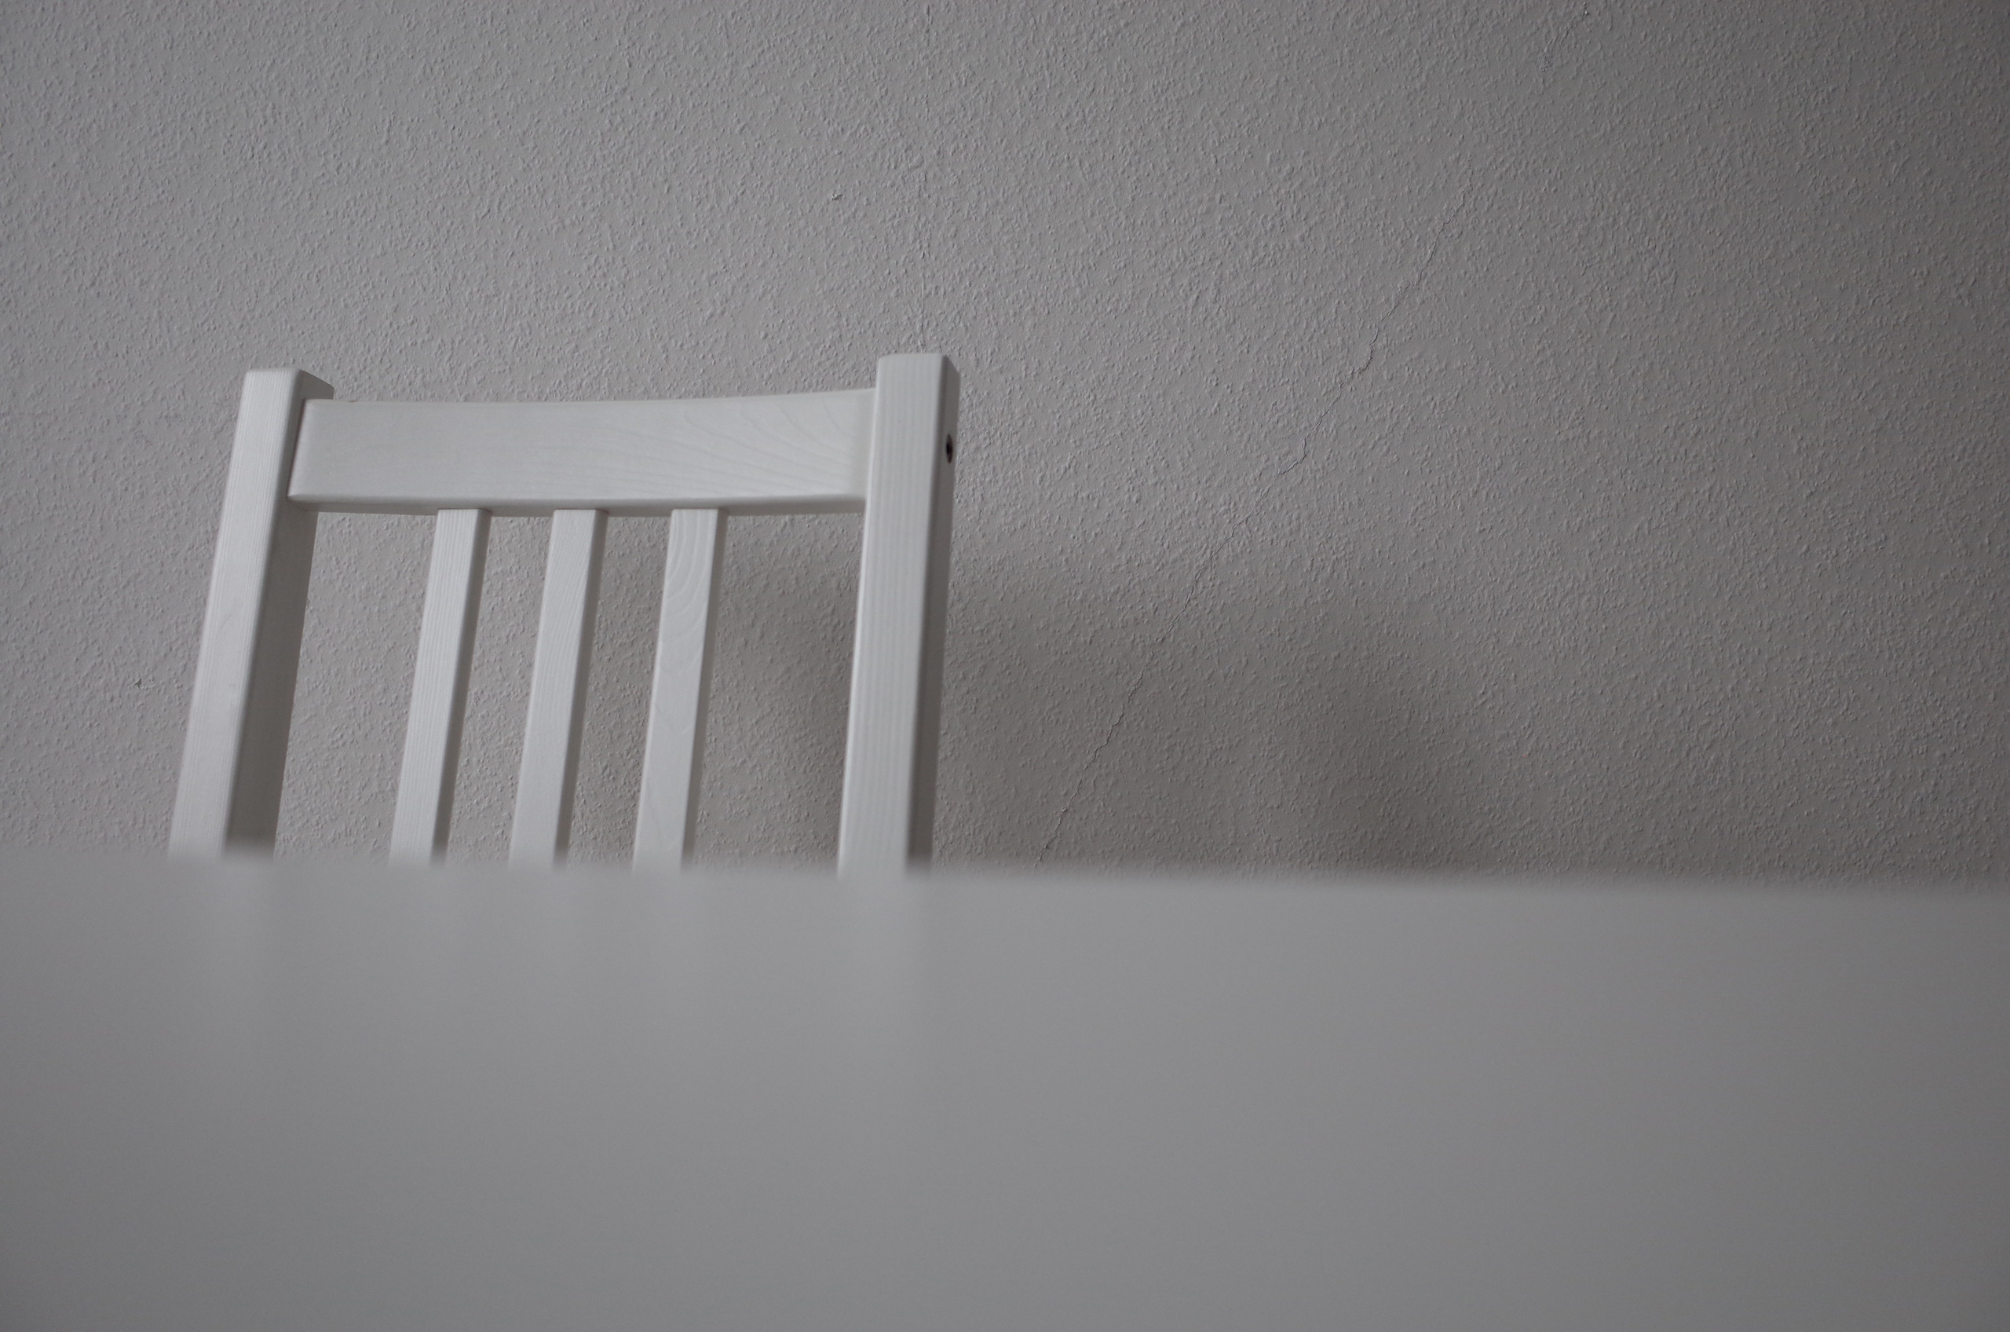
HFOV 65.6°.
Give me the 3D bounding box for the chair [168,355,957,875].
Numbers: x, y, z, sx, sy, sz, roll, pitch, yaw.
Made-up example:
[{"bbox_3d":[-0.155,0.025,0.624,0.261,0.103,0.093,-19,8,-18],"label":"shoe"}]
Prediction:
[{"bbox_3d":[-0.288,0.293,0.652,0.420,0.900,0.490,1,2,14],"label":"chair"}]

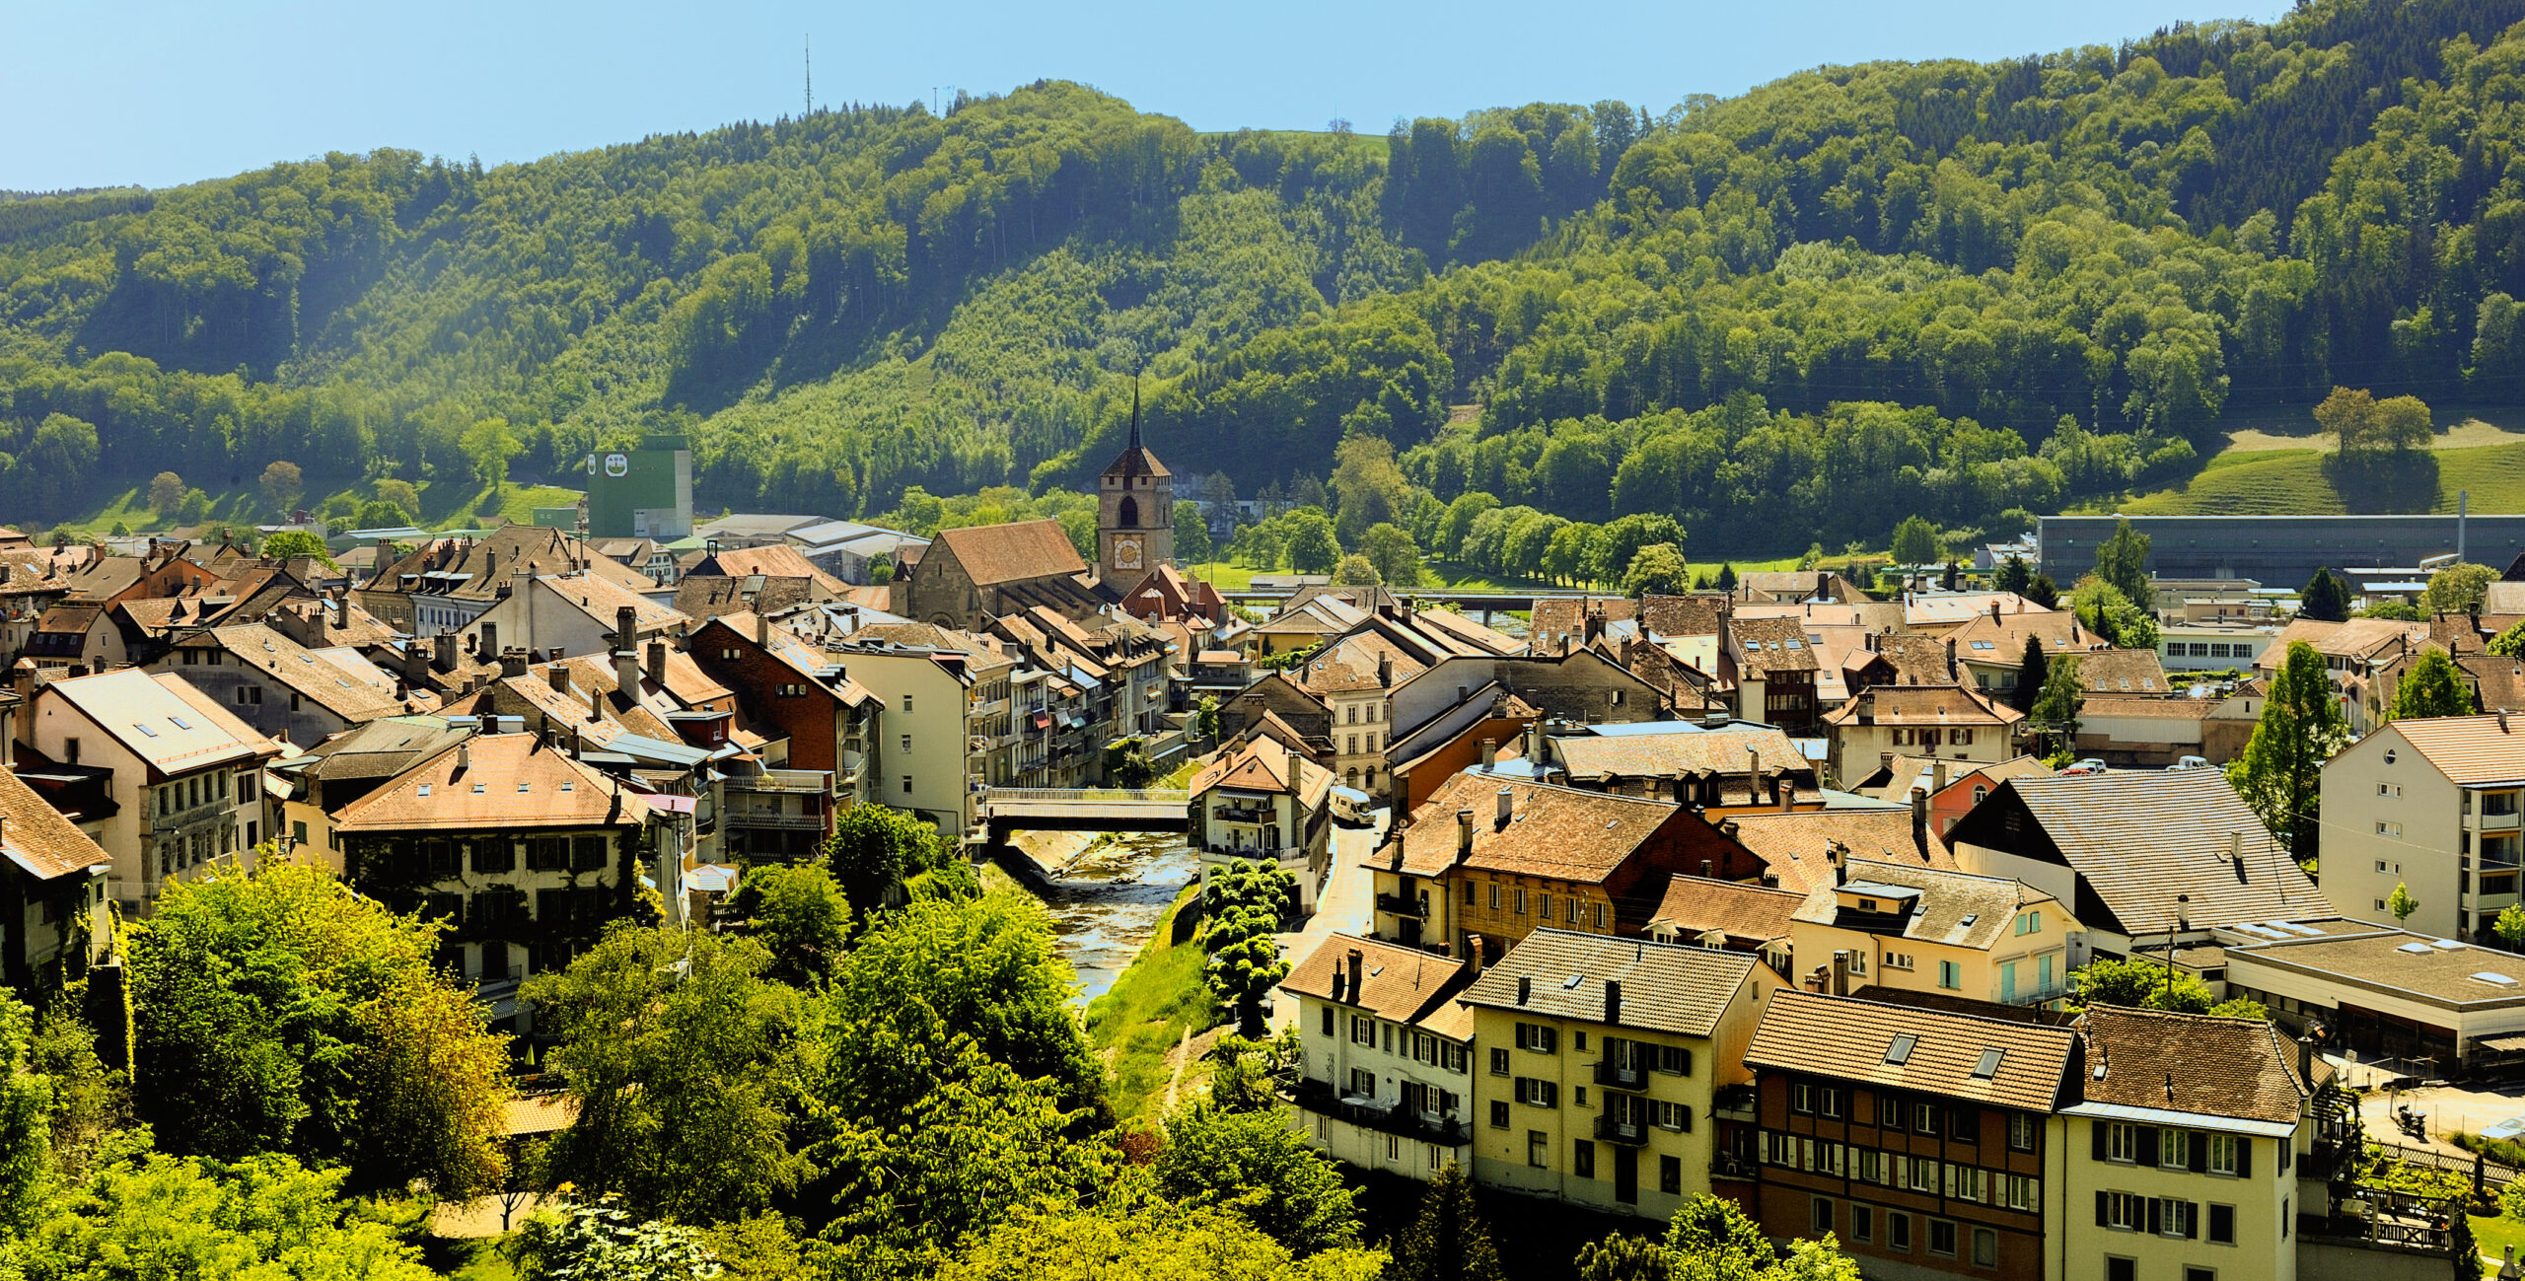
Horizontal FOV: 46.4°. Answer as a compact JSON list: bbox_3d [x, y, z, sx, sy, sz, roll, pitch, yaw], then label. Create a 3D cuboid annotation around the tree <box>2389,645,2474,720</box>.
[{"bbox_3d":[103.460,8.710,260.610,7.170,16.250,7.170,1,5,22],"label":"tree"}]

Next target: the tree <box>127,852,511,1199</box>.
[{"bbox_3d":[-47.360,19.680,148.000,18.470,16.310,15.700,-1,5,0],"label":"tree"}]

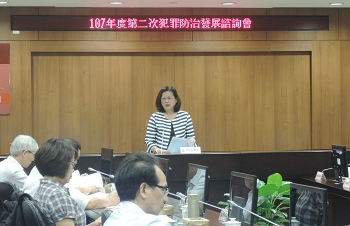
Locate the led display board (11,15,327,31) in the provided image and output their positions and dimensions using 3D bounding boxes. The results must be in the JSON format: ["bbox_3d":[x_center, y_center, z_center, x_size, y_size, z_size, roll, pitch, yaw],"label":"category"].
[{"bbox_3d":[-0.025,-1.017,13.737,3.623,0.181,0.080,-1,1,-8],"label":"led display board"}]

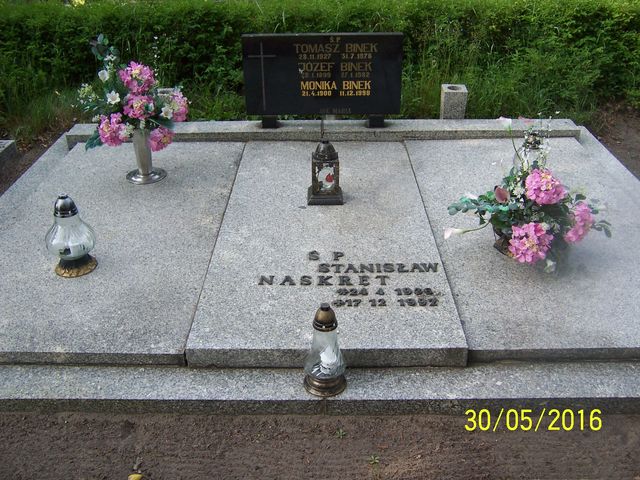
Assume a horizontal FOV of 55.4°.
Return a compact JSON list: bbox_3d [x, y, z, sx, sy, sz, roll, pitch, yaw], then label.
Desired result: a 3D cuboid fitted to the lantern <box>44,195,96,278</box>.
[{"bbox_3d":[-0.853,-0.030,2.068,0.170,0.279,0.170,0,31,0],"label":"lantern"}]

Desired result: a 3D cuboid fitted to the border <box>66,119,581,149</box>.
[{"bbox_3d":[0.016,-0.540,3.173,2.594,0.102,0.166,0,31,0],"label":"border"}]

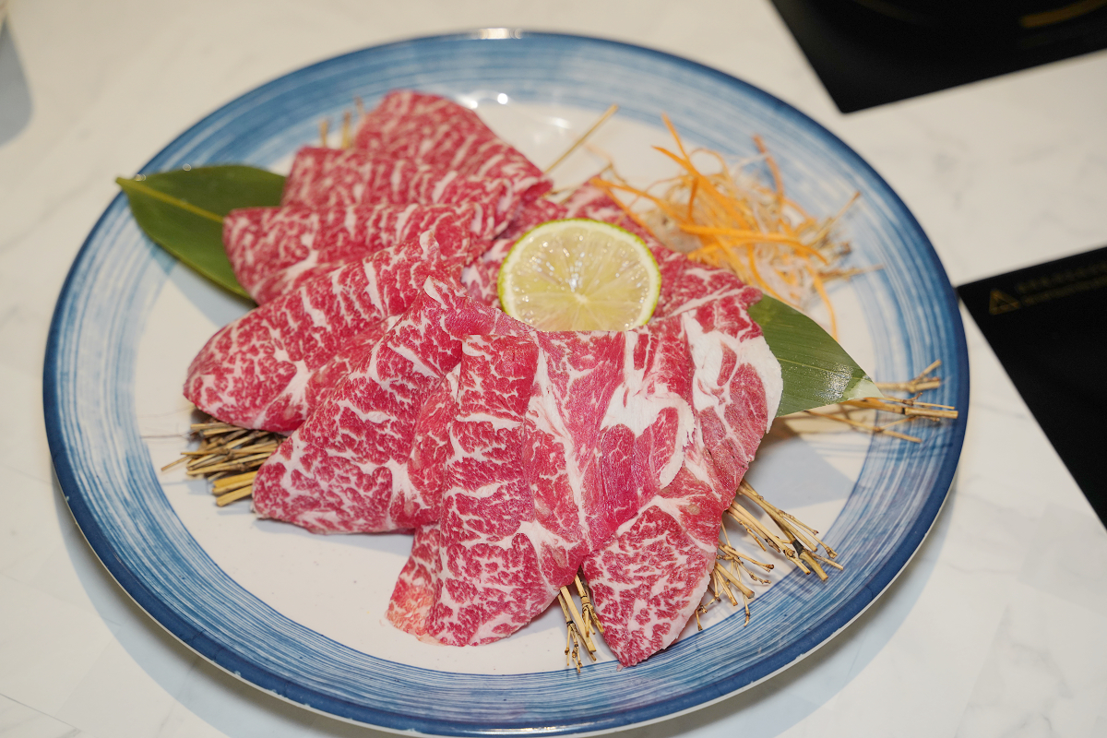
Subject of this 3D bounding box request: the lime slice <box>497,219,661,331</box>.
[{"bbox_3d":[0.008,-0.025,0.593,0.051,0.007,0.051,0,57,0],"label":"lime slice"}]

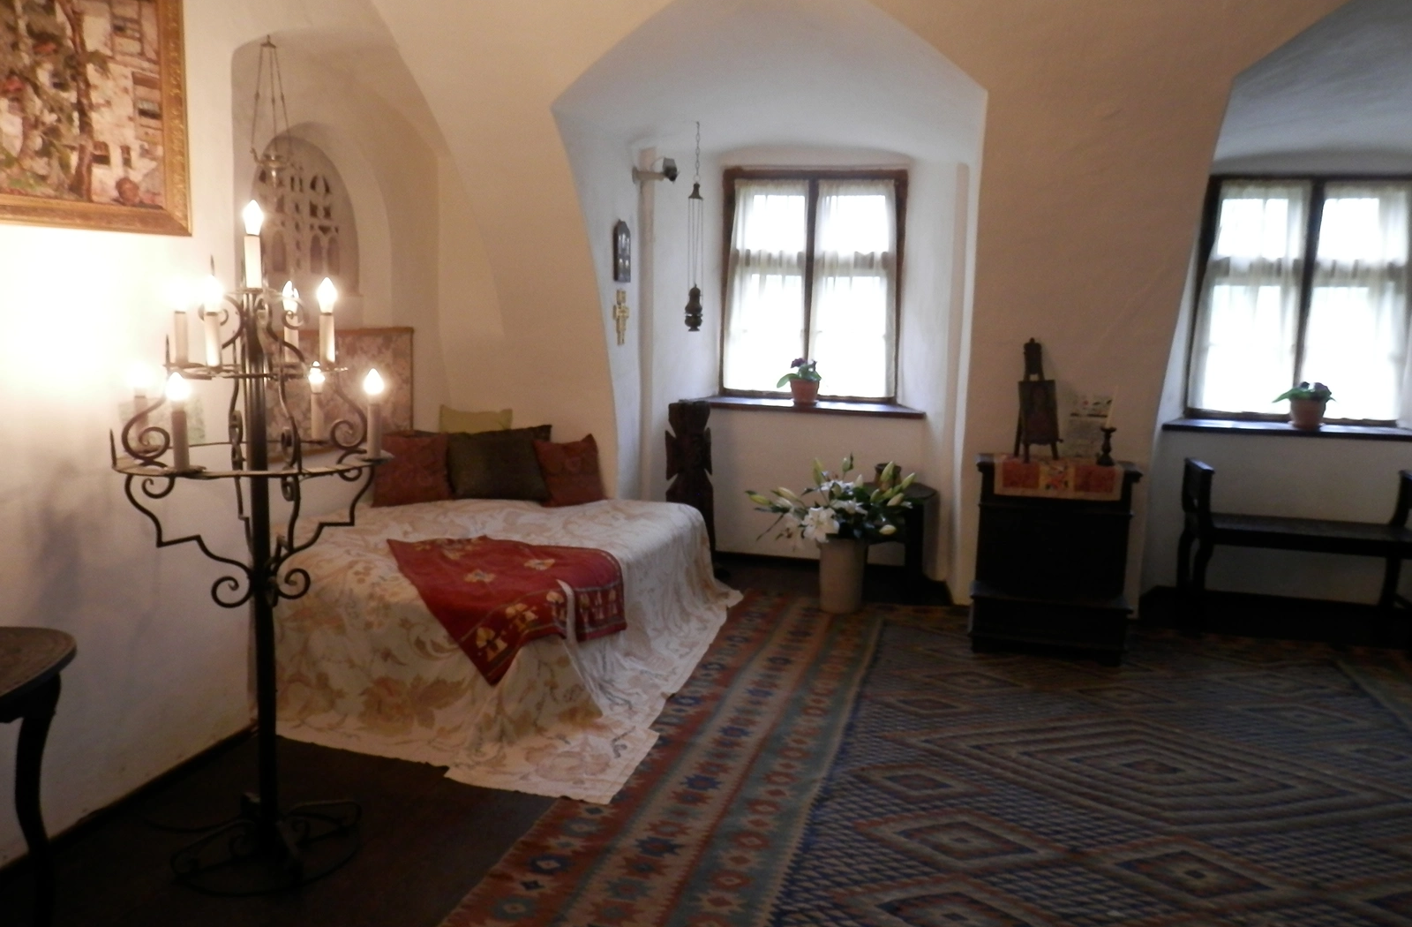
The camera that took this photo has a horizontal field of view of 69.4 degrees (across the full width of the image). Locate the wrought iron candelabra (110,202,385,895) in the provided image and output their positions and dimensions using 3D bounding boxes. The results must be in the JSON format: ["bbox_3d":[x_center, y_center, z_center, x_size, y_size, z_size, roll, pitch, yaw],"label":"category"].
[{"bbox_3d":[-1.068,0.172,2.453,0.598,1.593,0.598,3,7,14],"label":"wrought iron candelabra"}]

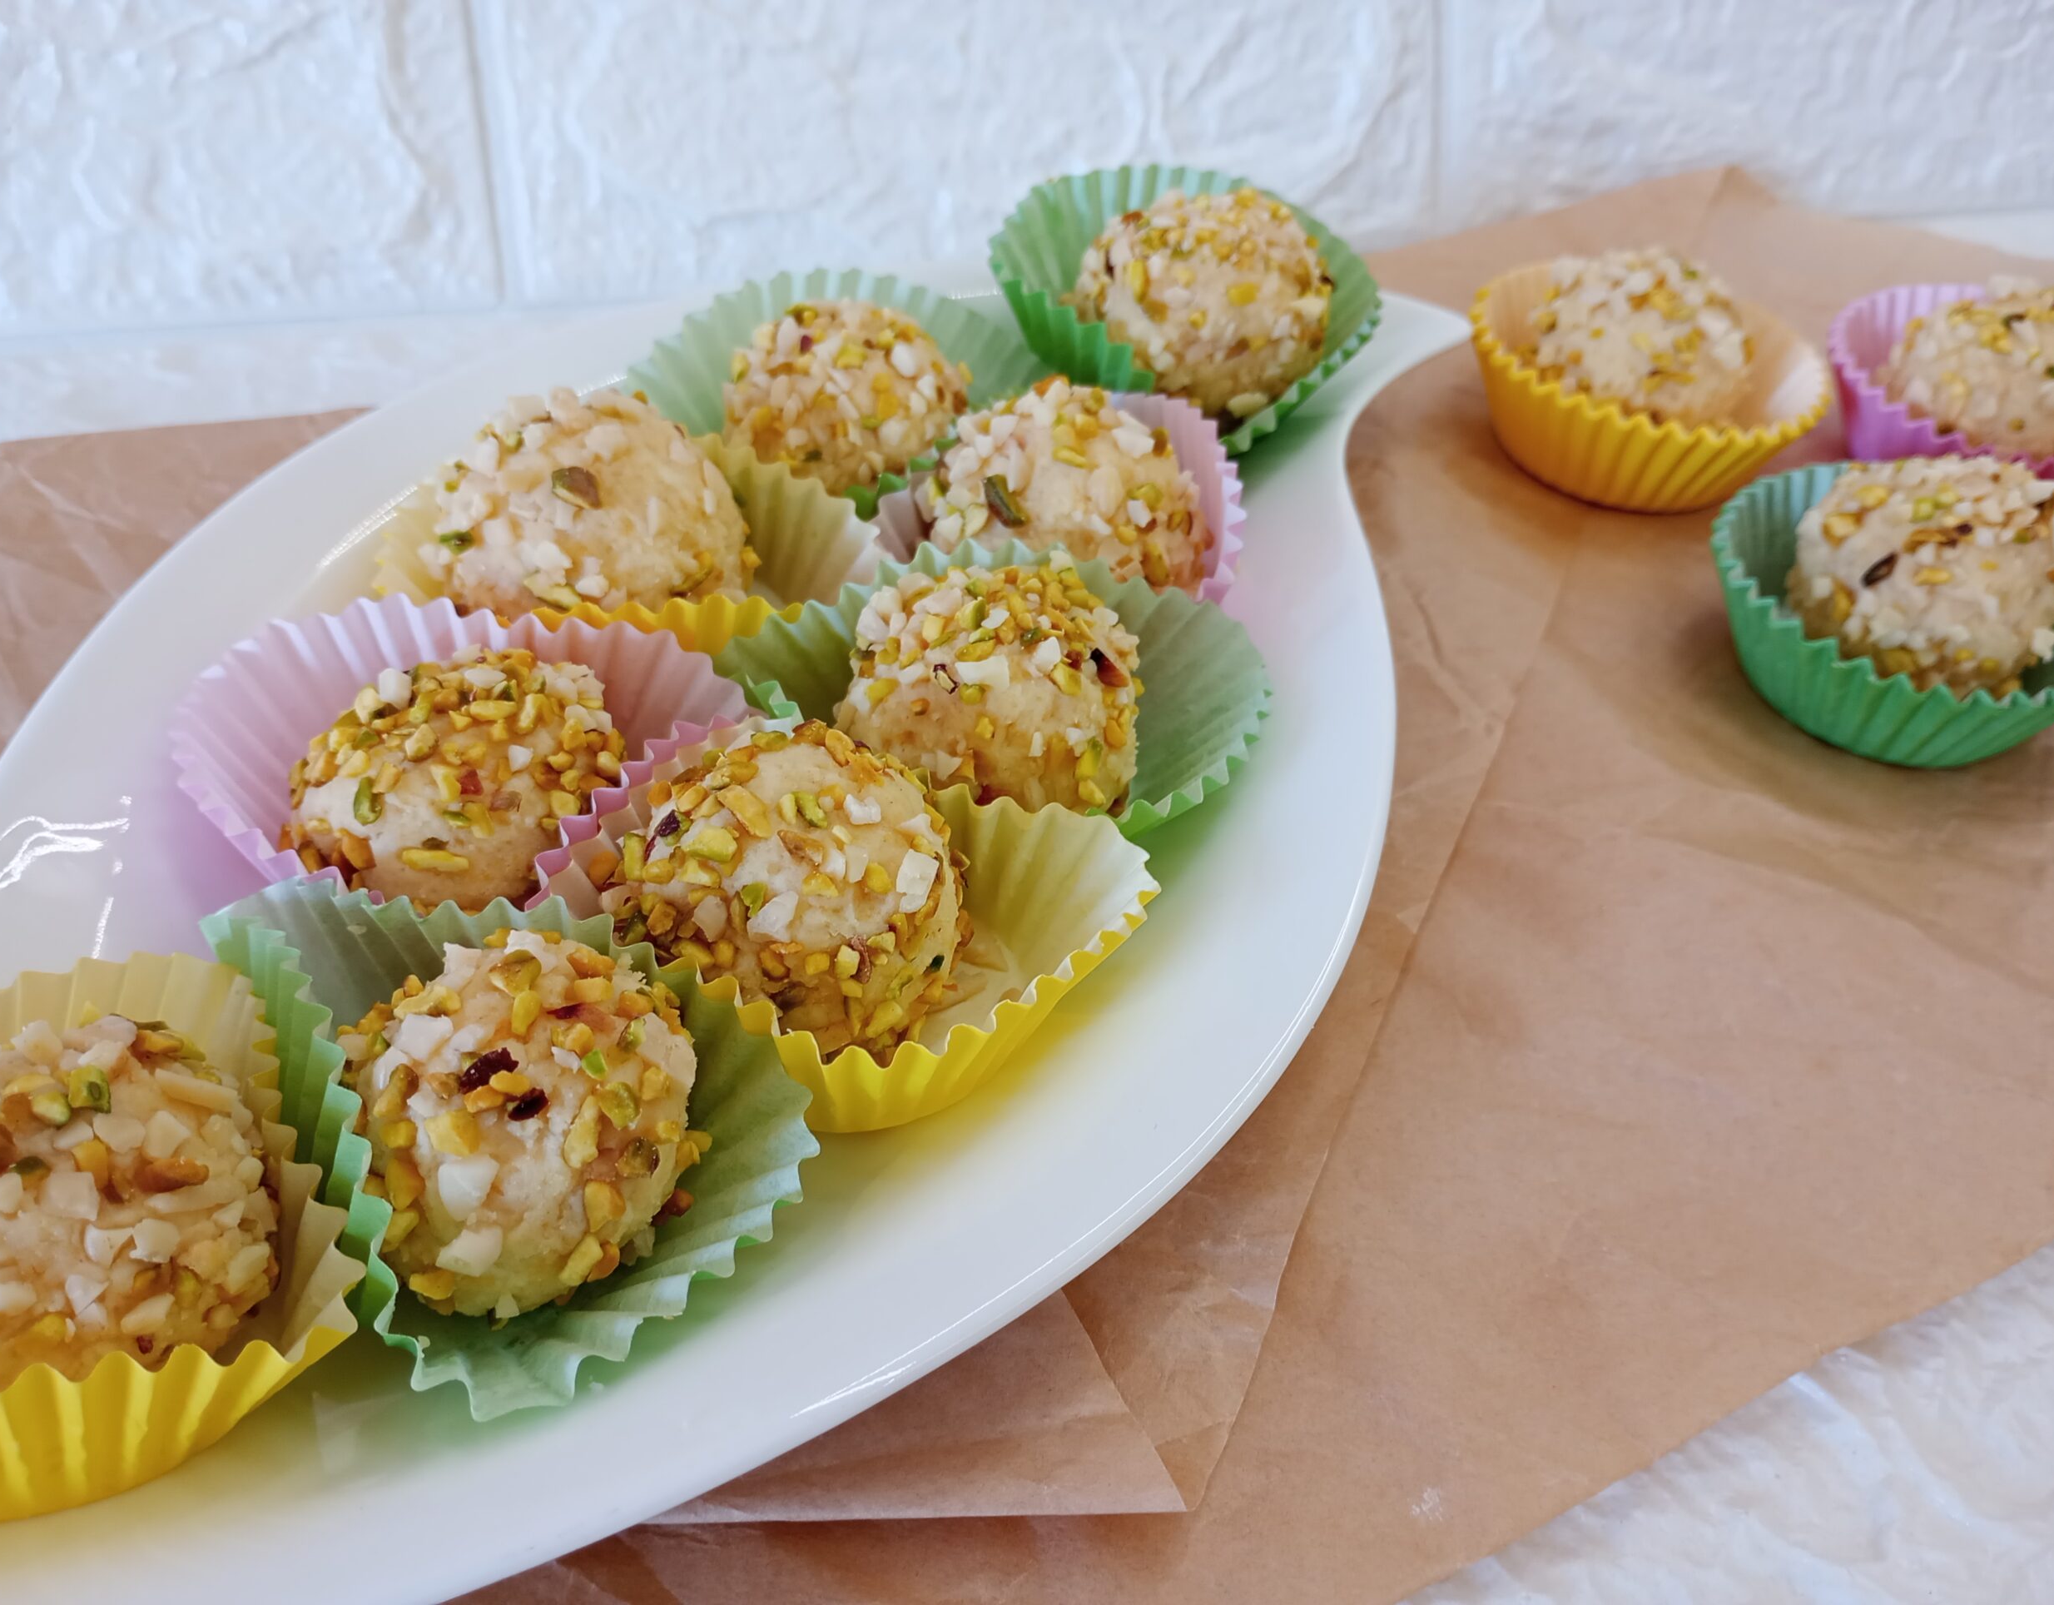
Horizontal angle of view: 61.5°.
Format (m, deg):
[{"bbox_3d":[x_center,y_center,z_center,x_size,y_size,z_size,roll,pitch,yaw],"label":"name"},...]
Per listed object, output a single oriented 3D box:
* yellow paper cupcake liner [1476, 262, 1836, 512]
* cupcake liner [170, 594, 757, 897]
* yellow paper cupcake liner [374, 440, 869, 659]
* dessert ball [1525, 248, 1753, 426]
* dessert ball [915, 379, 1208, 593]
[{"bbox_3d":[0.108,-0.071,0.307,0.061,0.025,0.061,1,42,-1],"label":"yellow paper cupcake liner"},{"bbox_3d":[-0.067,0.000,0.212,0.068,0.023,0.062,1,40,-1],"label":"cupcake liner"},{"bbox_3d":[-0.055,-0.030,0.245,0.070,0.023,0.061,-1,42,1],"label":"yellow paper cupcake liner"},{"bbox_3d":[0.105,-0.078,0.298,0.038,0.035,0.038,-1,40,1],"label":"dessert ball"},{"bbox_3d":[0.005,-0.041,0.241,0.041,0.036,0.041,-1,40,1],"label":"dessert ball"}]

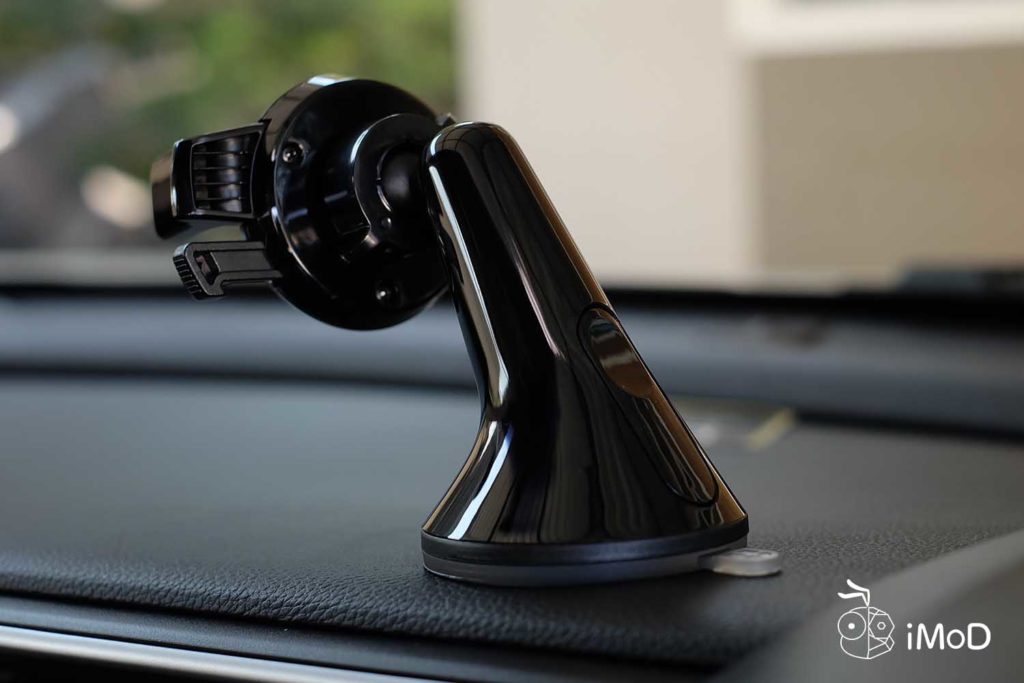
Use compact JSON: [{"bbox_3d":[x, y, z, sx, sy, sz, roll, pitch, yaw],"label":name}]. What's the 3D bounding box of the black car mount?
[{"bbox_3d":[-0.012,-0.008,0.348,0.148,0.114,0.090,-2,1,34],"label":"black car mount"}]

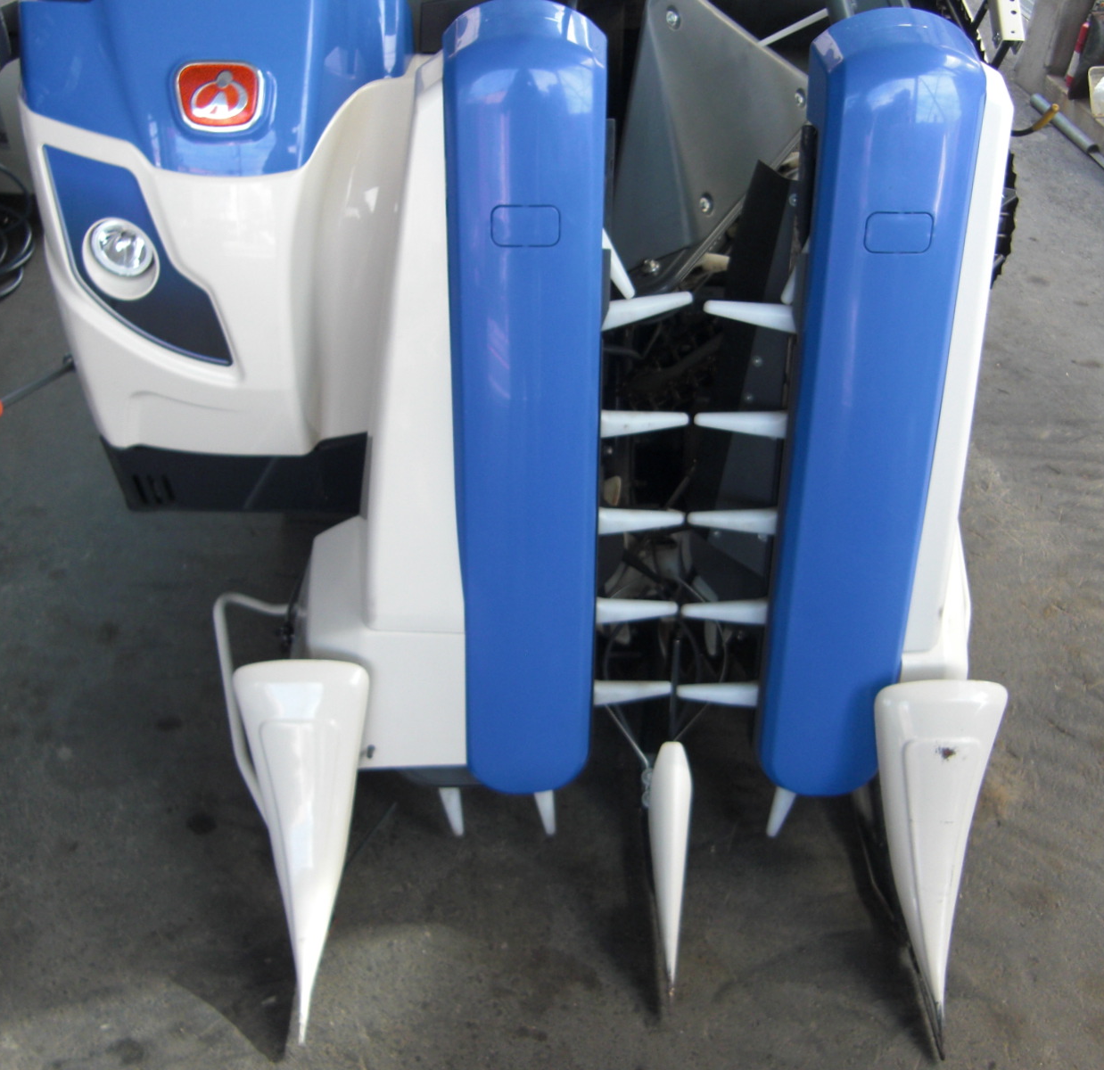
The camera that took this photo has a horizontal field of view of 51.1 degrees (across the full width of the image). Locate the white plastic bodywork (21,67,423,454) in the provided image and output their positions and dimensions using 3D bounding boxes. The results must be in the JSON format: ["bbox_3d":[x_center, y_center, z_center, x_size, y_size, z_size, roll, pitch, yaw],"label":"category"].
[{"bbox_3d":[-0.400,-0.380,1.591,0.530,0.475,0.290,0,41,0],"label":"white plastic bodywork"}]

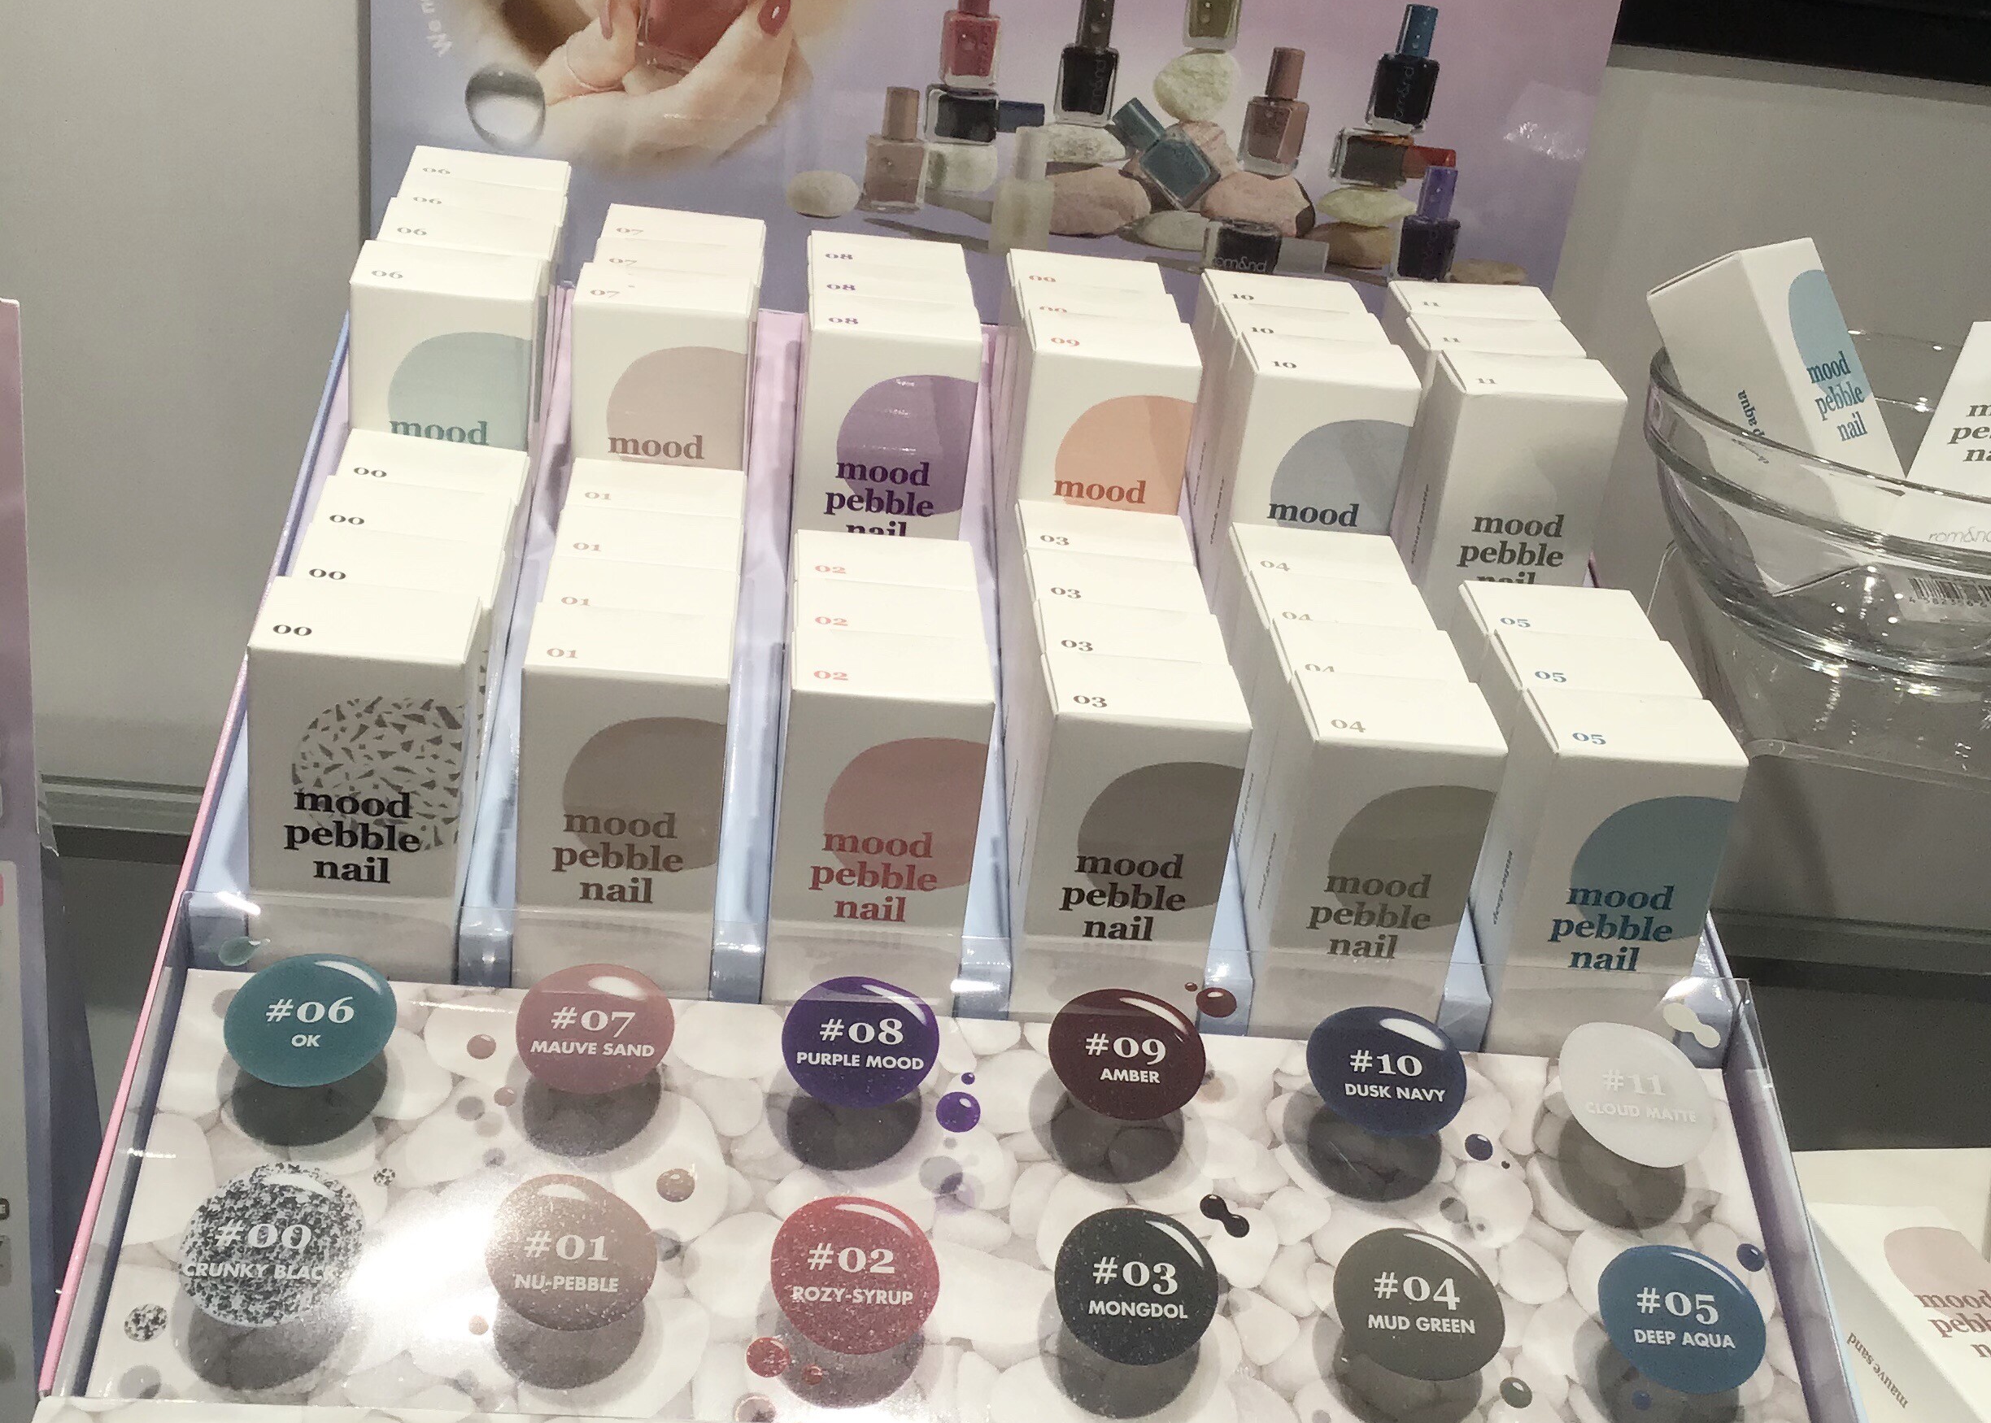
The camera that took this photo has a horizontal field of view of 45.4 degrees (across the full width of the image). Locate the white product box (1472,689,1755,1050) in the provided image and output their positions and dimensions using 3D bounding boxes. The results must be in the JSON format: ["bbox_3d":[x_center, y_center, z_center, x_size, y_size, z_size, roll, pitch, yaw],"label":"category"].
[{"bbox_3d":[0.103,0.030,0.411,0.032,0.065,0.021,3,30,-5],"label":"white product box"}]

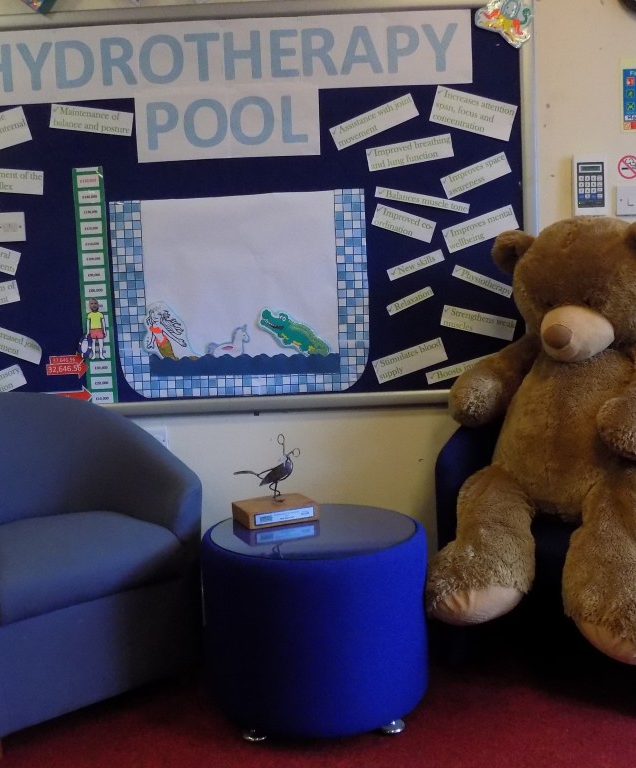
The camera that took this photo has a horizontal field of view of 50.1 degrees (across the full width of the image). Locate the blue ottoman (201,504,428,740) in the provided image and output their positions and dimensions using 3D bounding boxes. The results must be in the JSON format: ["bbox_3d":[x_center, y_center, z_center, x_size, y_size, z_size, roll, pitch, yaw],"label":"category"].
[{"bbox_3d":[-0.004,0.551,1.662,0.527,0.424,0.527,-2,4,2],"label":"blue ottoman"}]

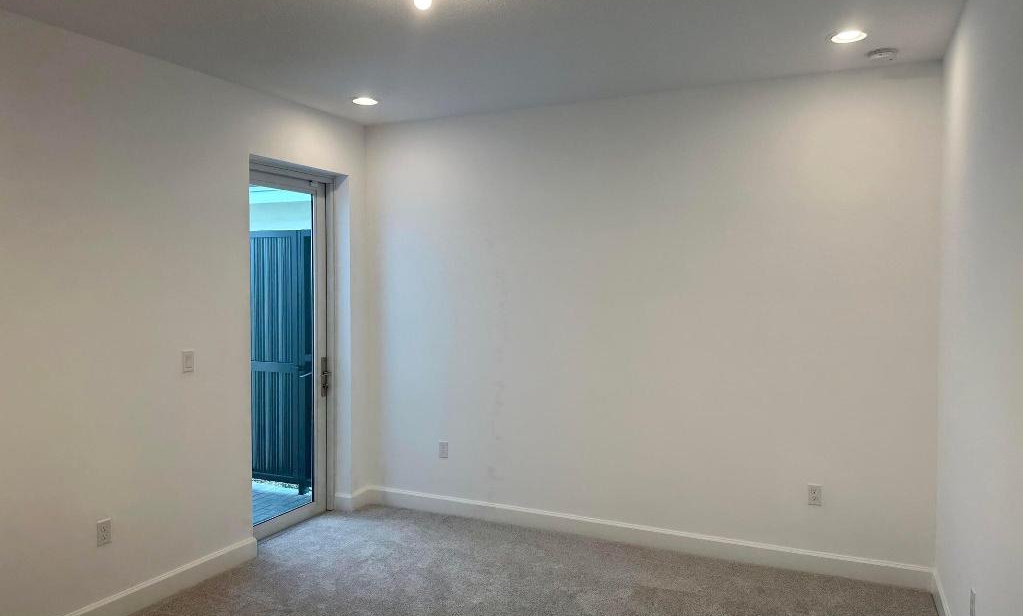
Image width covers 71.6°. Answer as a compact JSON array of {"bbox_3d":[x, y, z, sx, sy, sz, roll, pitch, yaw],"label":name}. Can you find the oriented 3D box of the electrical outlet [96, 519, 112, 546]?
[{"bbox_3d":[-1.917,1.061,3.349,0.010,0.116,0.071,1,2,25],"label":"electrical outlet"}]

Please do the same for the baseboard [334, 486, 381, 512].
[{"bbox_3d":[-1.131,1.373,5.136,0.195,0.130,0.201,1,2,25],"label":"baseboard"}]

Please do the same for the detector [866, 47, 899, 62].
[{"bbox_3d":[1.846,-1.244,3.528,0.143,0.042,0.143,1,2,25],"label":"detector"}]

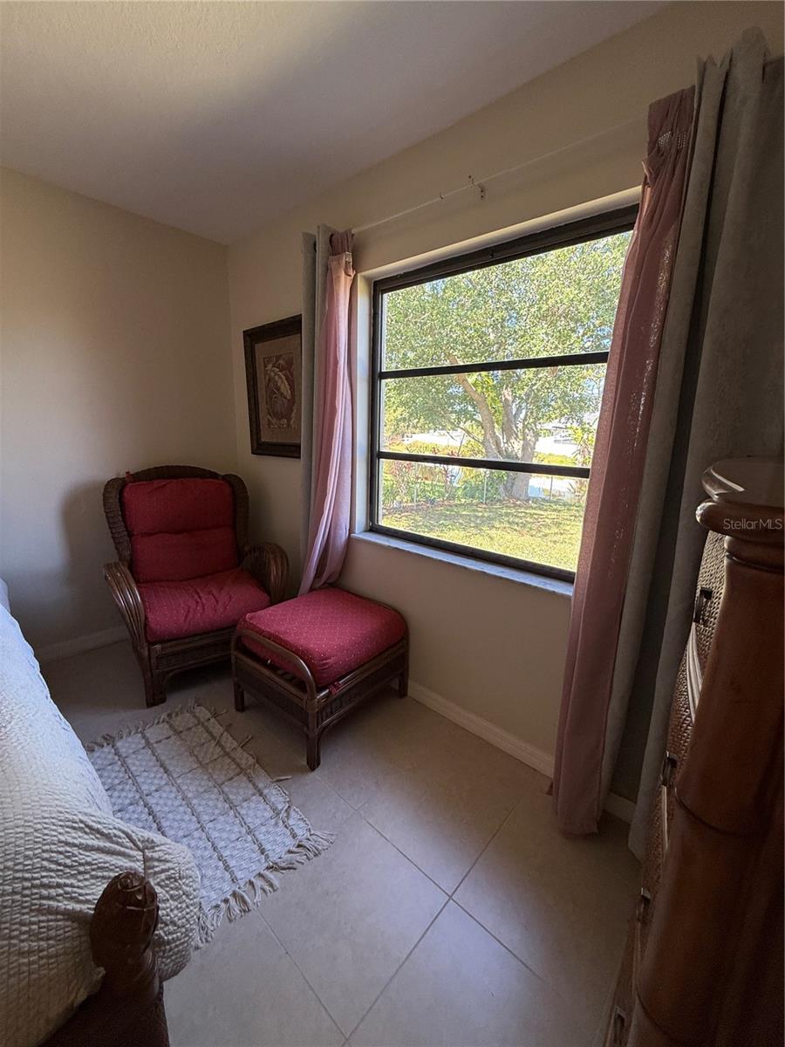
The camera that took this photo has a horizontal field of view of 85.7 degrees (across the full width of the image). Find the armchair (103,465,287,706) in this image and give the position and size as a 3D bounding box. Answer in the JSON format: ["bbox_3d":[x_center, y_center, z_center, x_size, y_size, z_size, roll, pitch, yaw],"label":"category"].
[{"bbox_3d":[-1.154,0.258,2.458,0.820,1.060,0.850,-7,16,-33],"label":"armchair"}]

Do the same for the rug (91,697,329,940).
[{"bbox_3d":[-0.799,1.015,1.558,0.590,0.015,1.070,-12,18,-44],"label":"rug"}]

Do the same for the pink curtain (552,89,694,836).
[{"bbox_3d":[0.691,-0.017,1.304,0.200,2.170,0.140,13,17,40],"label":"pink curtain"}]

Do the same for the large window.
[{"bbox_3d":[0.388,-0.463,1.799,1.280,1.260,0.070,13,17,40],"label":"large window"}]

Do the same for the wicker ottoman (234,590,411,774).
[{"bbox_3d":[-0.328,0.679,2.057,0.580,0.460,0.625,12,17,38],"label":"wicker ottoman"}]

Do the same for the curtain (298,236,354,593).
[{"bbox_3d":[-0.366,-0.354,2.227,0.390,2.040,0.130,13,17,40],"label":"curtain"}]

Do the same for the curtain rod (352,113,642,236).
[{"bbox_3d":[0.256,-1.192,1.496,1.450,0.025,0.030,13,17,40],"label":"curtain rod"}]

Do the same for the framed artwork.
[{"bbox_3d":[-0.676,-0.773,2.497,0.690,0.770,0.035,13,17,40],"label":"framed artwork"}]

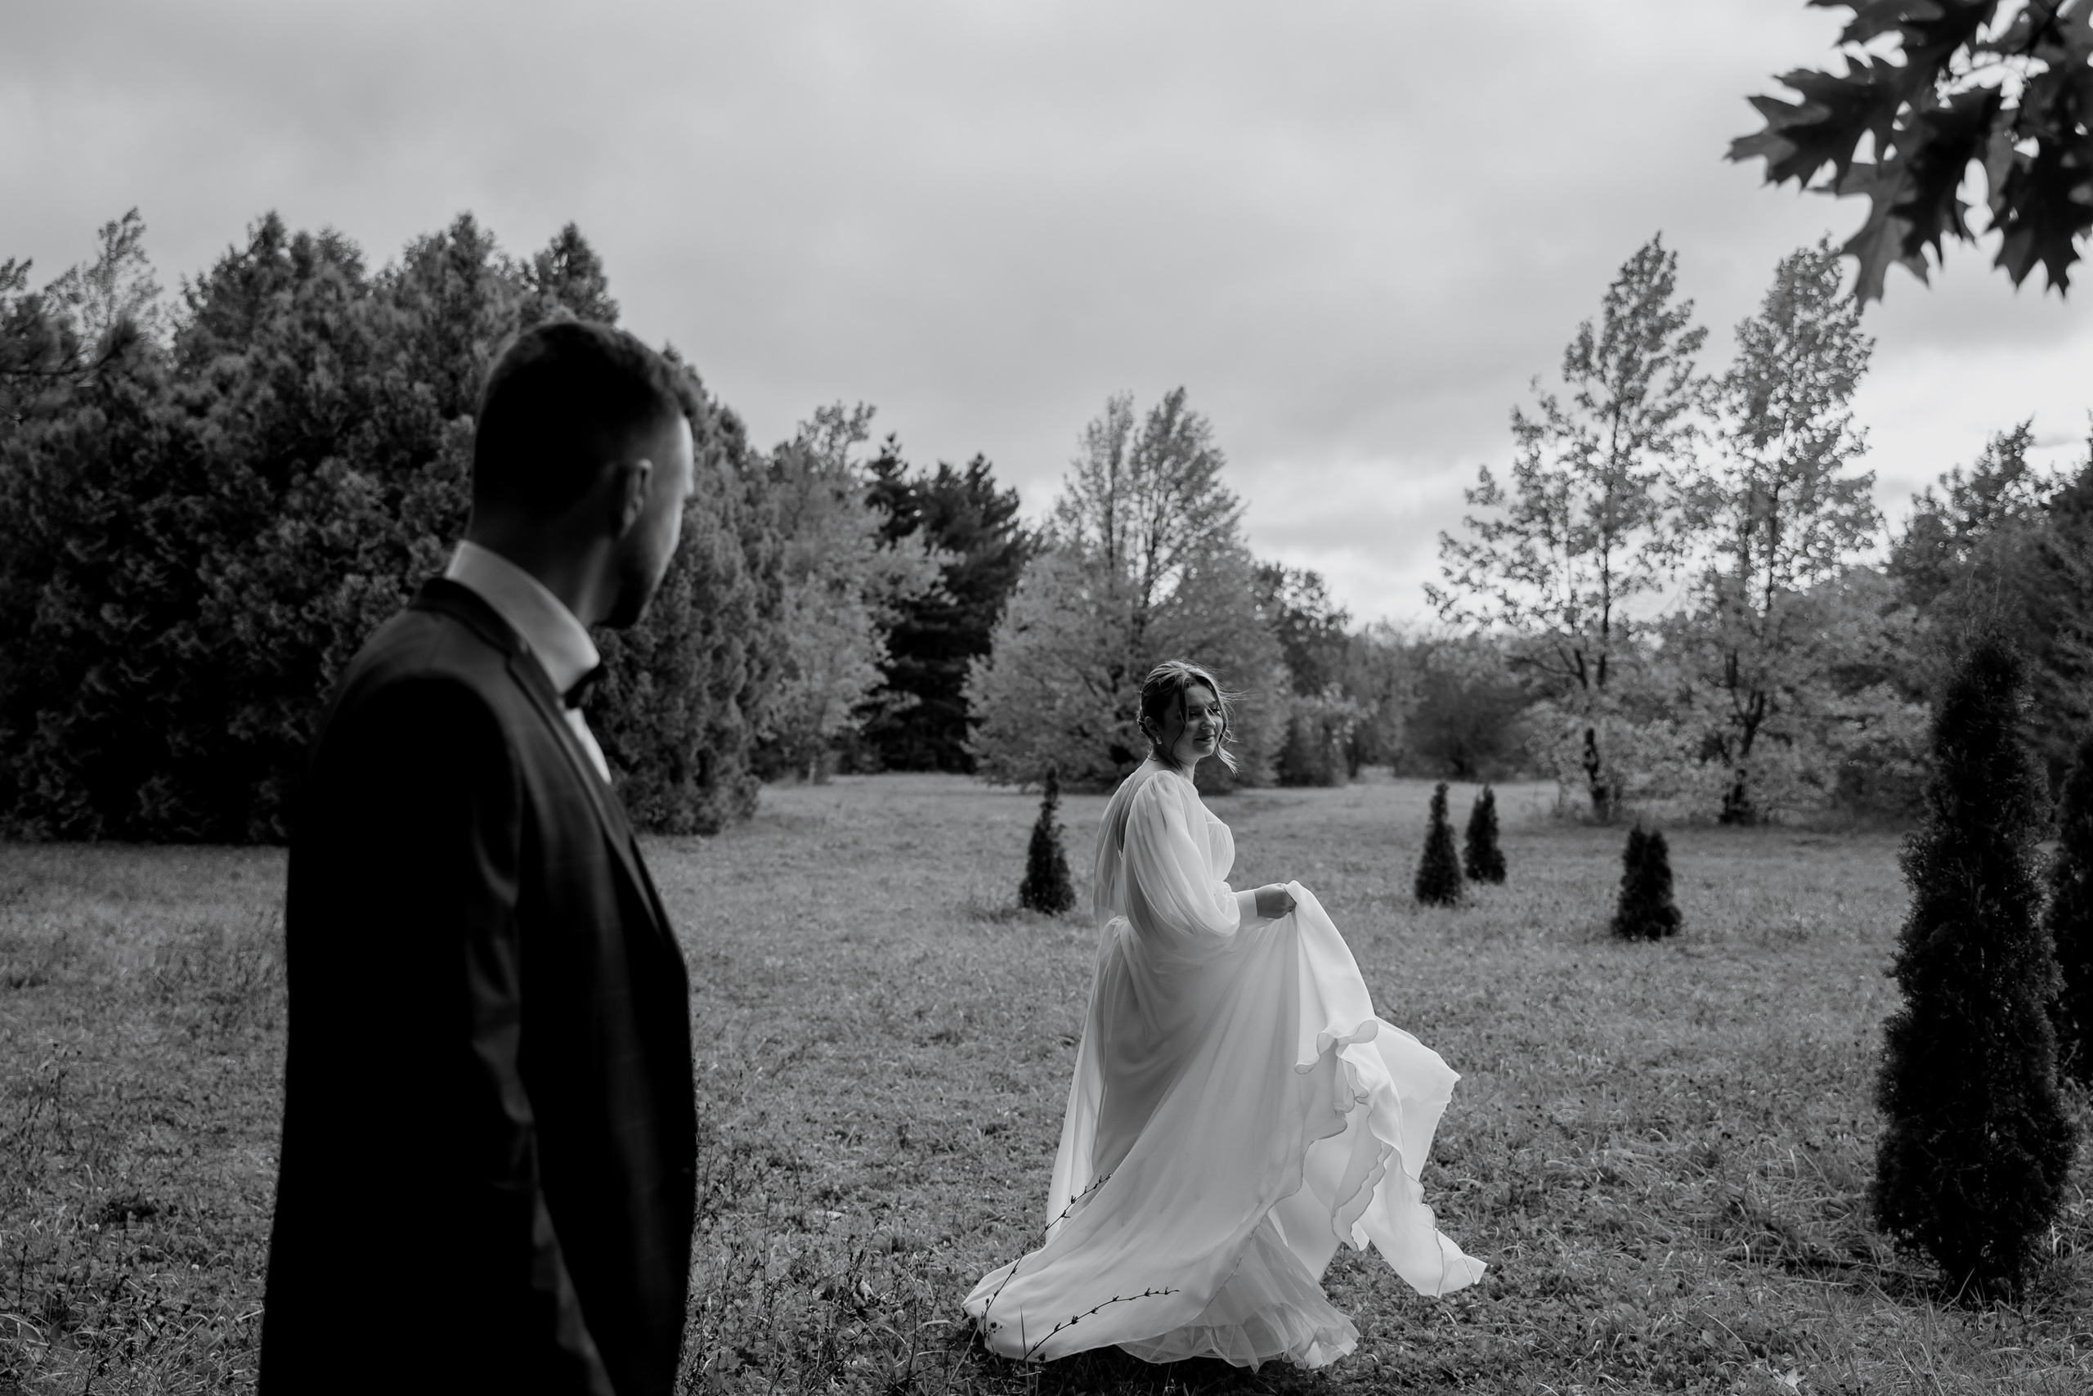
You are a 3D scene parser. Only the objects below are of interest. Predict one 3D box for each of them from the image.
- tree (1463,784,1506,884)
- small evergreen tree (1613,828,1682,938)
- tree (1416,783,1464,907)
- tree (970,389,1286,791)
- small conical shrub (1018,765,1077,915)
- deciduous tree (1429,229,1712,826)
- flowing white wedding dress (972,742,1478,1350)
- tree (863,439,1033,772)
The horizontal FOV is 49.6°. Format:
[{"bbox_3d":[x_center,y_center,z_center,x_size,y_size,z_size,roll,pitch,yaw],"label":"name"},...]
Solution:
[{"bbox_3d":[4.669,1.448,24.200,0.454,1.064,0.454,0,-1,0],"label":"tree"},{"bbox_3d":[4.599,1.411,17.400,0.552,0.903,0.552,0,-1,0],"label":"small evergreen tree"},{"bbox_3d":[3.610,1.348,20.900,0.452,1.145,0.452,0,-1,0],"label":"tree"},{"bbox_3d":[2.285,-2.998,64.000,9.139,11.392,9.139,0,-1,0],"label":"tree"},{"bbox_3d":[0.007,1.260,20.100,0.522,1.318,0.522,0,-1,0],"label":"small conical shrub"},{"bbox_3d":[10.023,-3.276,43.500,5.459,11.160,5.459,0,-1,0],"label":"deciduous tree"},{"bbox_3d":[0.454,0.885,5.750,1.300,1.480,0.950,0,-1,-18],"label":"flowing white wedding dress"},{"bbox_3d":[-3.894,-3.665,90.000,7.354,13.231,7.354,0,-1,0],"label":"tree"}]

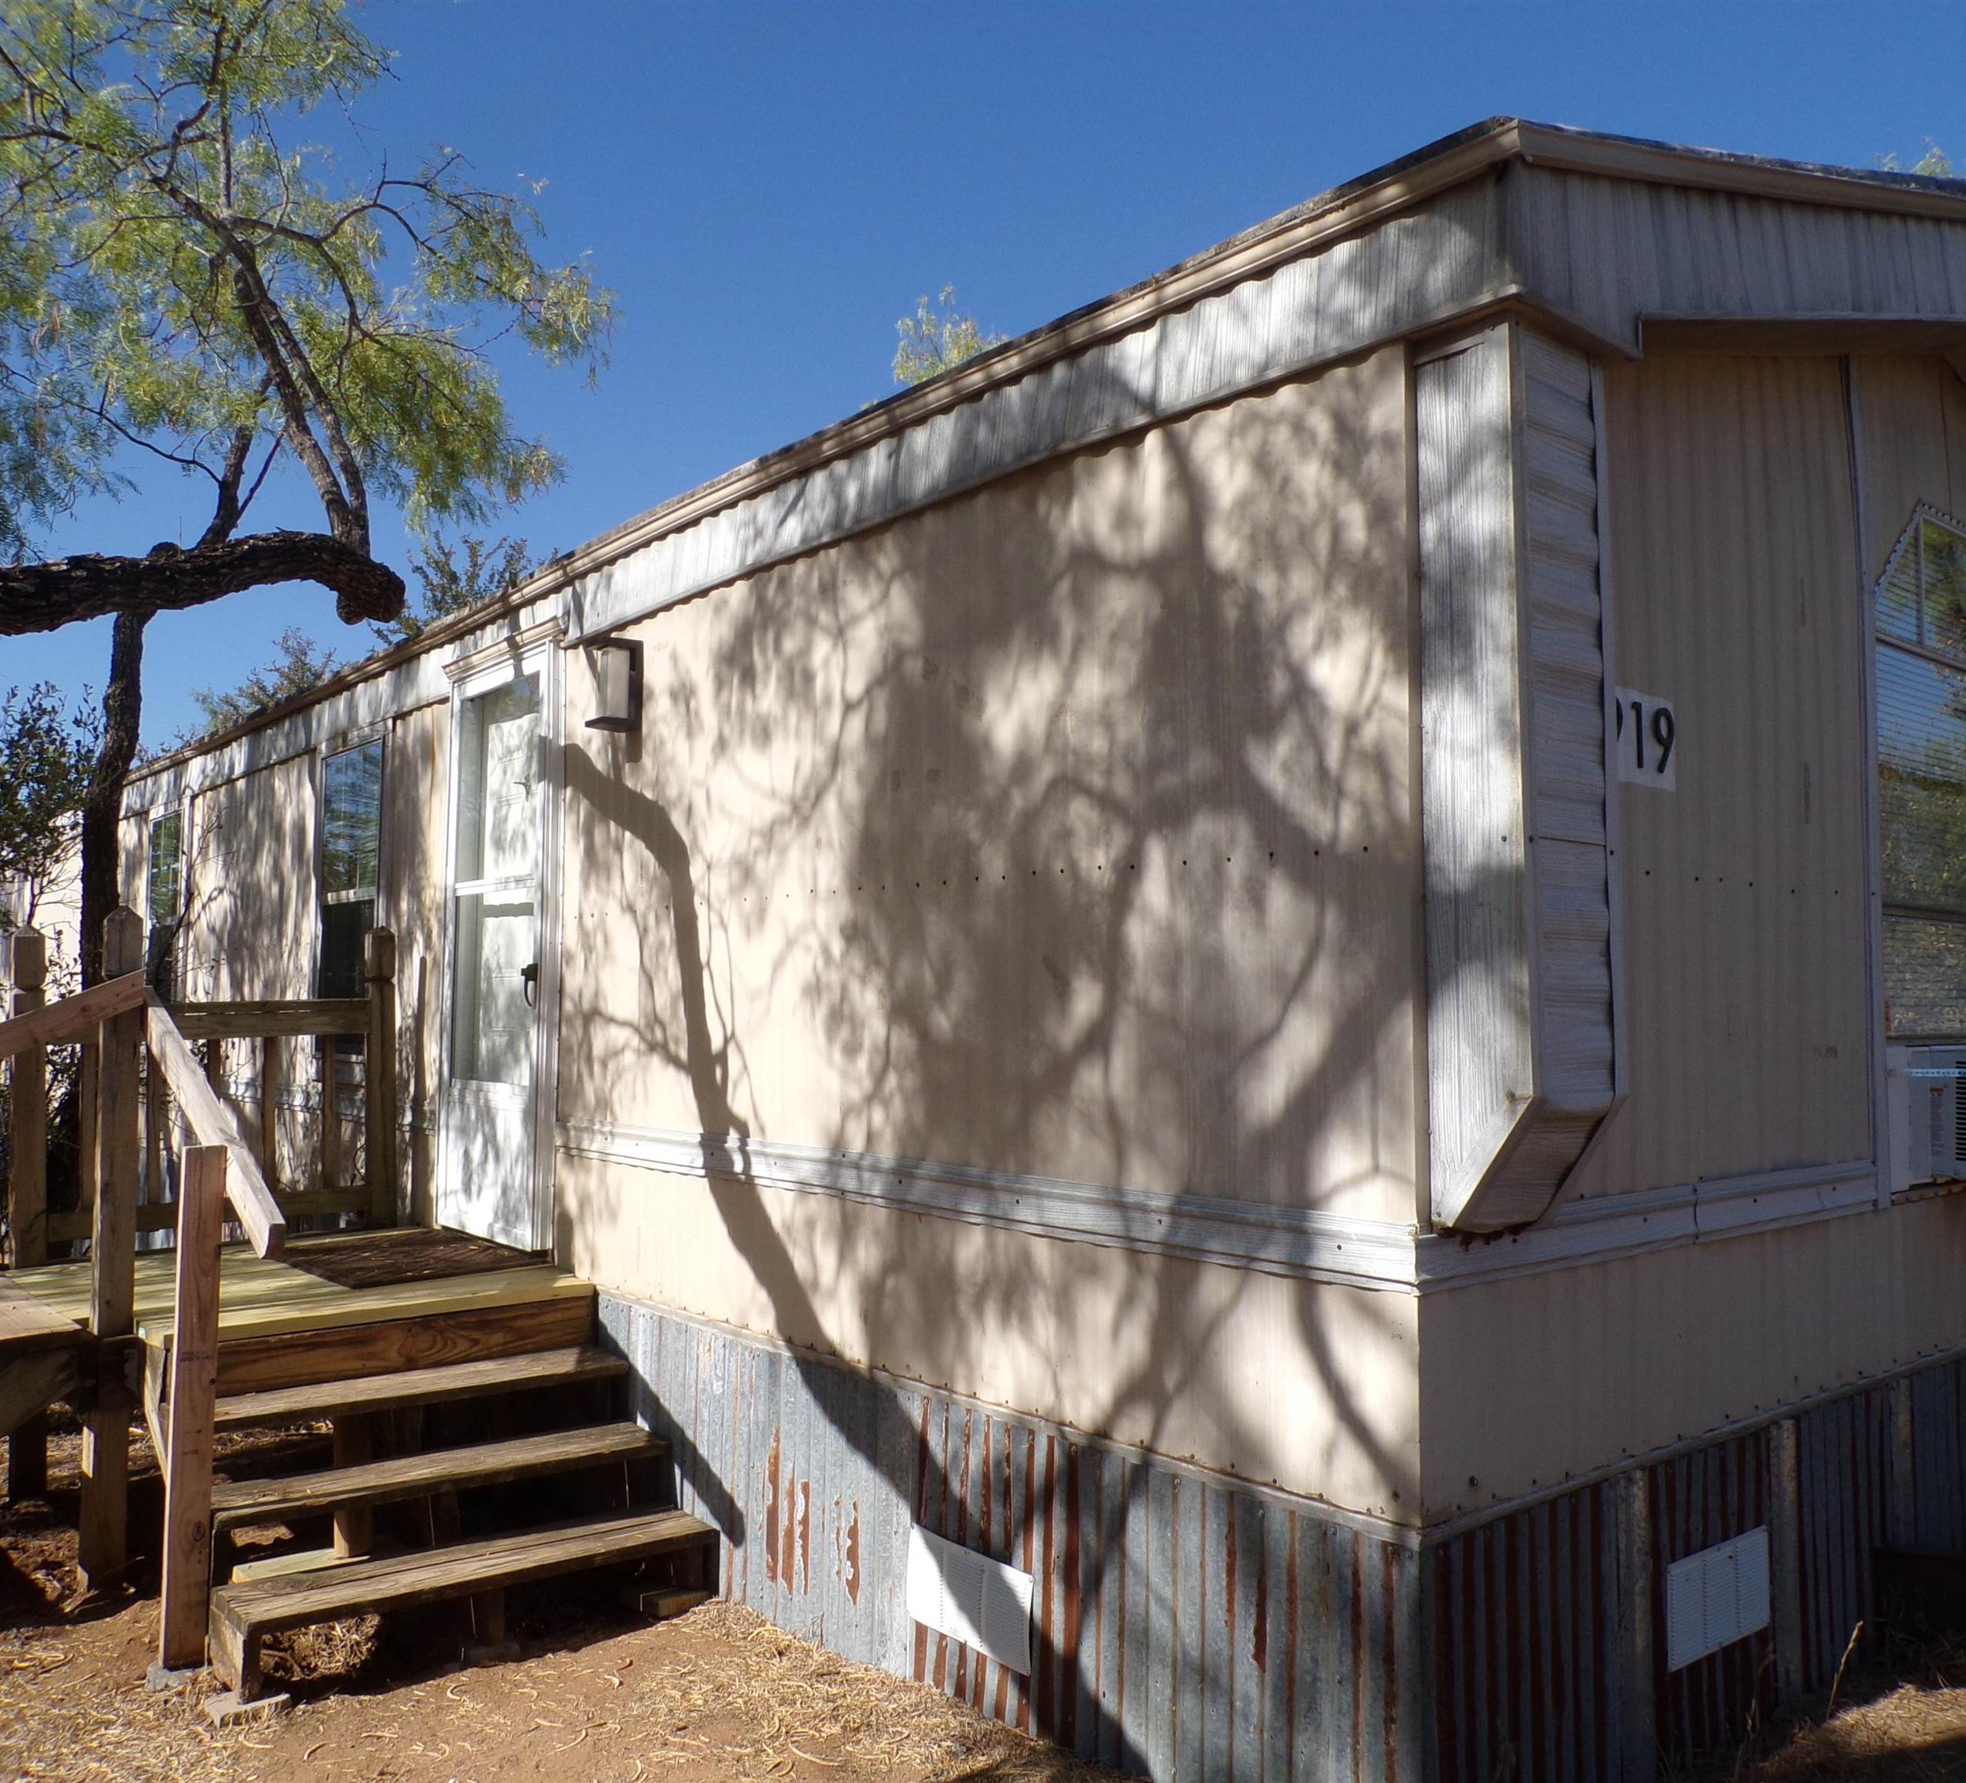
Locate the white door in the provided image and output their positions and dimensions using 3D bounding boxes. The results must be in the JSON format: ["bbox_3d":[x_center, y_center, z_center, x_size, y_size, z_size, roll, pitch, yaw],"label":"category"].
[{"bbox_3d":[-1.690,0.203,5.695,0.070,1.960,0.890,3,-5,-39],"label":"white door"}]

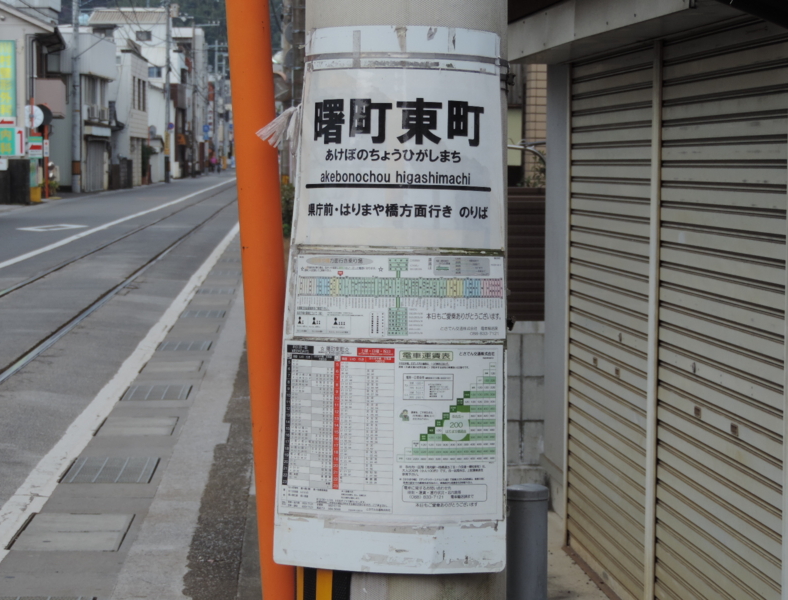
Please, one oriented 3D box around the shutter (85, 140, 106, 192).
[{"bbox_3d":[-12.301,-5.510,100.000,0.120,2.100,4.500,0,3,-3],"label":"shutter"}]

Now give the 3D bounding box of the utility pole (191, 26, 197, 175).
[{"bbox_3d":[-13.194,-13.220,160.000,0.320,10.200,0.320,0,3,0],"label":"utility pole"}]

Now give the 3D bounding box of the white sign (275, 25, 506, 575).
[{"bbox_3d":[-0.007,-0.001,4.230,0.410,0.955,0.110,1,3,6],"label":"white sign"}]

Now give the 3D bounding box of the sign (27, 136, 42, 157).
[{"bbox_3d":[-11.507,-4.902,78.000,0.450,0.670,0.050,0,3,-4],"label":"sign"}]

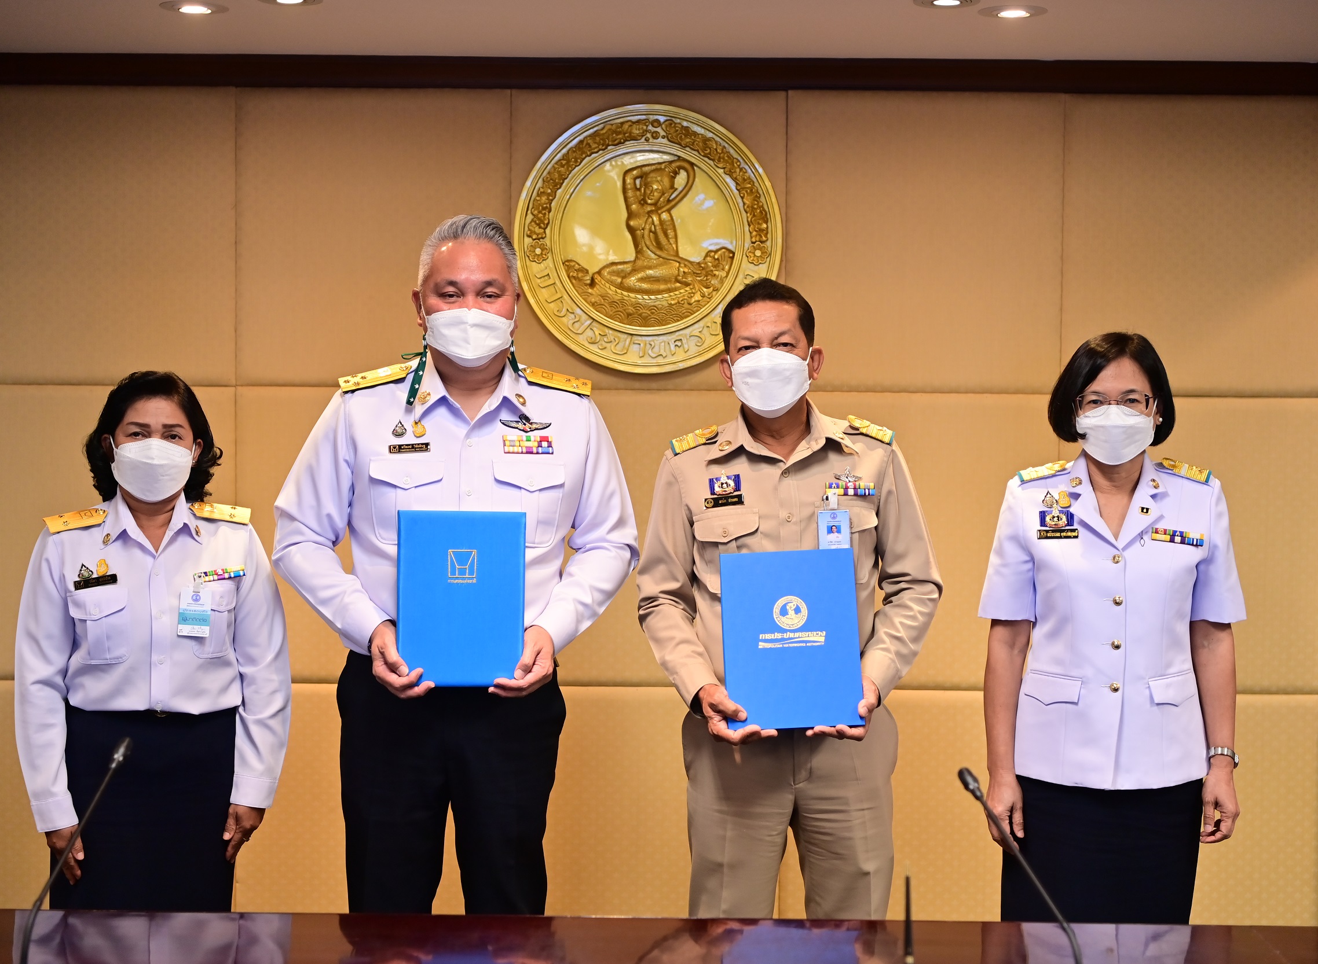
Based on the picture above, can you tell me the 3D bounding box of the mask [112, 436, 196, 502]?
[{"bbox_3d":[-0.881,-0.021,3.500,0.143,0.112,0.085,2,3,-8],"label":"mask"}]

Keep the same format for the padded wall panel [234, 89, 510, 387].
[{"bbox_3d":[-0.609,-0.519,4.303,0.586,0.637,0.050,1,3,1],"label":"padded wall panel"}]

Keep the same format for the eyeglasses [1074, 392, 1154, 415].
[{"bbox_3d":[0.795,-0.137,3.514,0.136,0.040,0.135,1,3,11],"label":"eyeglasses"}]

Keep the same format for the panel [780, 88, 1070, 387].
[{"bbox_3d":[0.579,-0.522,4.419,0.602,0.654,0.060,1,3,1],"label":"panel"}]

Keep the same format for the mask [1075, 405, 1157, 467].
[{"bbox_3d":[0.785,-0.080,3.460,0.140,0.107,0.085,1,3,11],"label":"mask"}]

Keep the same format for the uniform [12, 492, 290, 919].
[{"bbox_3d":[-0.903,0.480,3.591,0.475,0.920,0.270,0,3,-9],"label":"uniform"}]

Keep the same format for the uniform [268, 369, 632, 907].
[{"bbox_3d":[-0.355,0.534,3.612,0.630,1.520,0.360,0,3,-1],"label":"uniform"}]

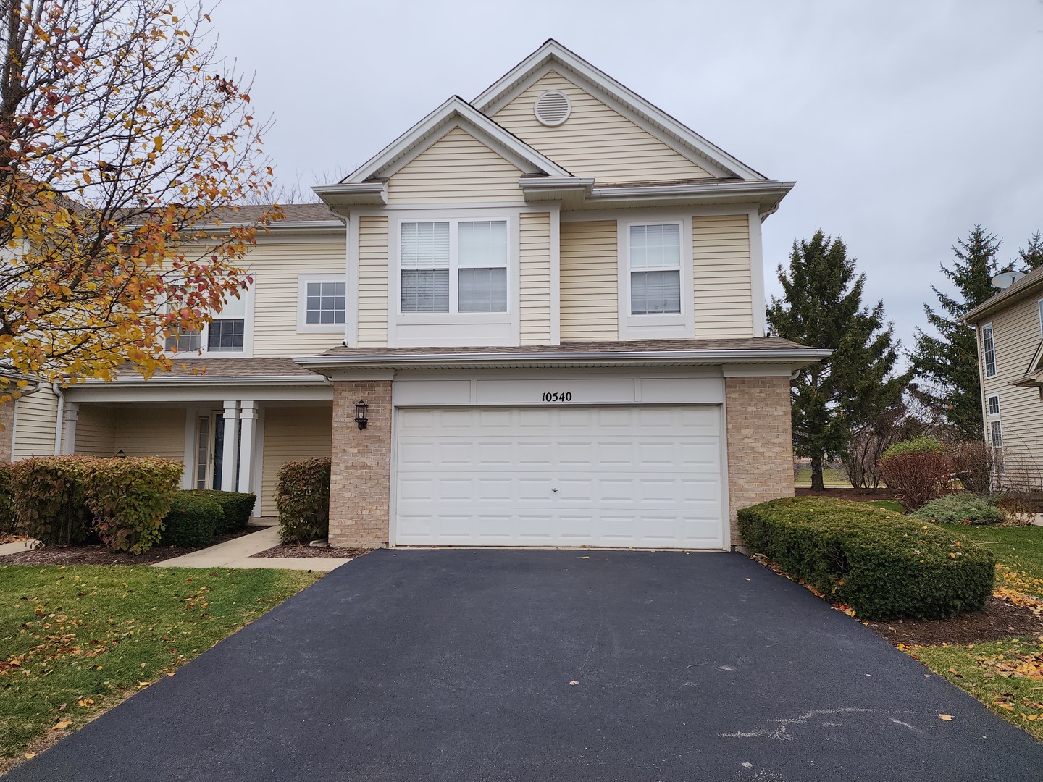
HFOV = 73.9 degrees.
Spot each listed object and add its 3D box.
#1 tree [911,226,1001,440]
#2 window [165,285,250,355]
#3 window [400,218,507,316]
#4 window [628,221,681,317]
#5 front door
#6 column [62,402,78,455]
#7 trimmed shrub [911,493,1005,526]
[{"bbox_3d":[18.390,-1.441,28.019,5.400,10.758,5.400,0,-6,4],"label":"tree"},{"bbox_3d":[-6.668,-1.510,14.646,1.950,1.540,0.120,-1,-7,5],"label":"window"},{"bbox_3d":[-1.097,-2.018,11.250,1.772,1.547,0.140,0,-6,4],"label":"window"},{"bbox_3d":[2.128,-1.949,11.009,0.820,1.505,0.120,-1,-7,5],"label":"window"},{"bbox_3d":[-6.050,1.474,14.128,1.271,2.137,0.150,0,-6,4],"label":"front door"},{"bbox_3d":[-8.510,1.322,13.056,0.200,2.240,0.200,-1,-7,5],"label":"column"},{"bbox_3d":[8.974,2.395,14.265,1.833,0.570,1.600,0,-6,4],"label":"trimmed shrub"}]

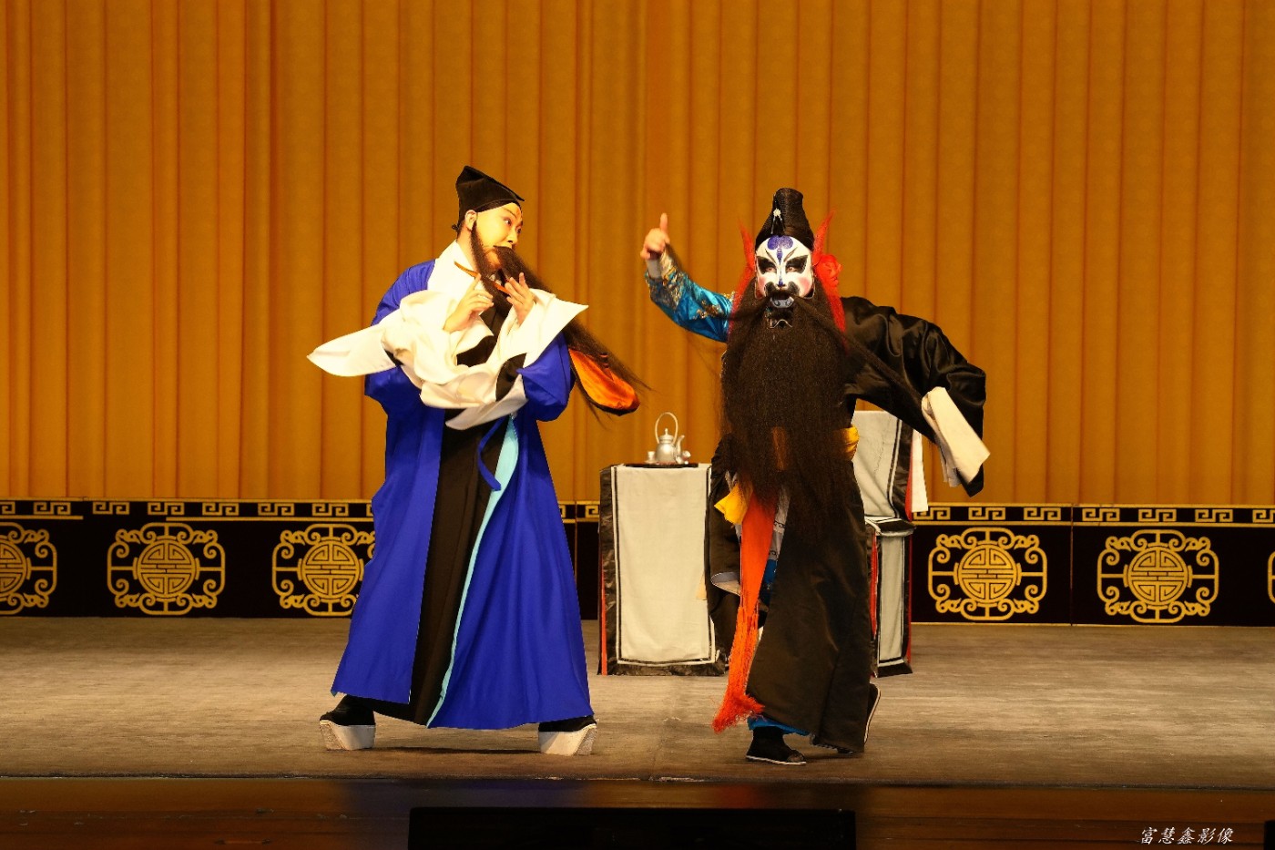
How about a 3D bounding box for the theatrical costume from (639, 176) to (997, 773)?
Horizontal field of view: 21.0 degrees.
[{"bbox_3d":[0.533,0.152,10.300,1.030,1.710,0.600,0,2,-3],"label":"theatrical costume"}]

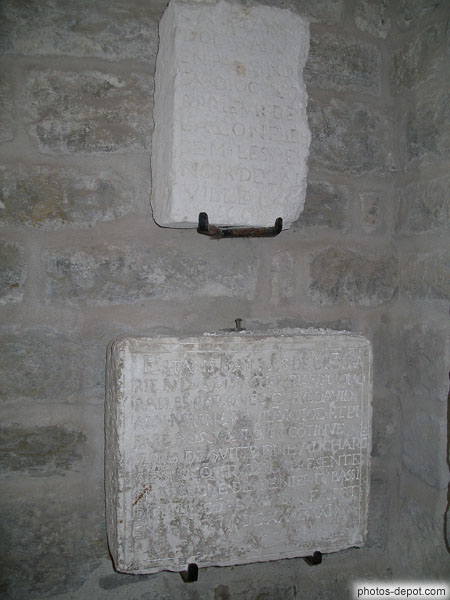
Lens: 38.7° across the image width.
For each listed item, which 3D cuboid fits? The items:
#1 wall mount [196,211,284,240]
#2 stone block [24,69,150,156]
[{"bbox_3d":[0.026,-0.197,1.725,0.220,0.060,0.120,0,0,-16],"label":"wall mount"},{"bbox_3d":[-0.372,-0.500,1.782,0.345,0.220,0.130,0,0,-16],"label":"stone block"}]

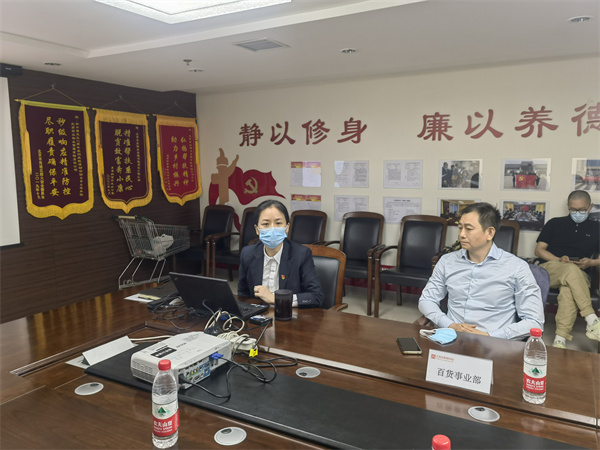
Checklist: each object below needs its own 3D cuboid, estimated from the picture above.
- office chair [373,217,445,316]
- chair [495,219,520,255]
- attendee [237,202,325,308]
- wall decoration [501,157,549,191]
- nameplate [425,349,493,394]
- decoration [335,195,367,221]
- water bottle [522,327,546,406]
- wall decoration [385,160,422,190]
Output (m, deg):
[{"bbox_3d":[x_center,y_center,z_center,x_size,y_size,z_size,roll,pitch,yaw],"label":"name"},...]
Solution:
[{"bbox_3d":[1.118,0.399,4.537,0.600,0.920,0.660,4,9,28],"label":"office chair"},{"bbox_3d":[1.682,0.437,4.238,0.600,0.920,0.660,4,9,28],"label":"chair"},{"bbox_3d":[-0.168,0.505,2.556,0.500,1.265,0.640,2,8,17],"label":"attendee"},{"bbox_3d":[2.195,-0.490,4.561,0.436,0.314,0.020,4,9,29],"label":"wall decoration"},{"bbox_3d":[0.538,0.483,1.576,0.204,0.100,0.075,4,9,29],"label":"nameplate"},{"bbox_3d":[0.599,-0.194,5.522,0.436,0.314,0.020,4,9,29],"label":"decoration"},{"bbox_3d":[0.742,0.443,1.474,0.064,0.232,0.064,4,8,28],"label":"water bottle"},{"bbox_3d":[1.131,-0.561,5.164,0.436,0.314,0.020,4,9,29],"label":"wall decoration"}]

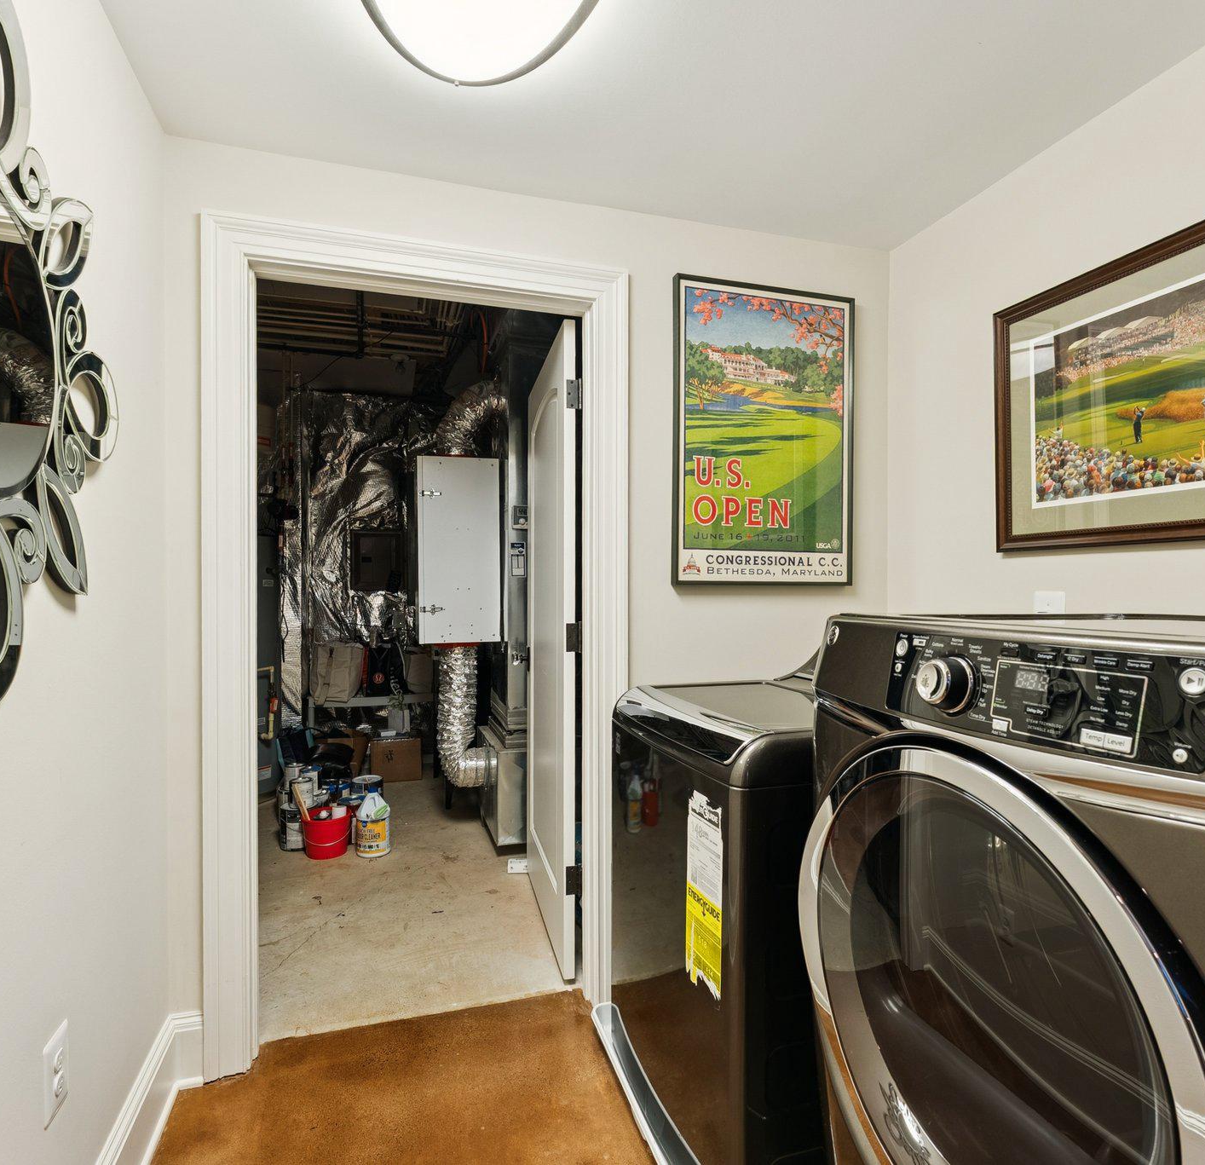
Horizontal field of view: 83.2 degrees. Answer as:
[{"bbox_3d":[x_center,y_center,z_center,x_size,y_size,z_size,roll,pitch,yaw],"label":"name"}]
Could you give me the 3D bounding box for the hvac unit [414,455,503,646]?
[{"bbox_3d":[-0.676,-0.139,3.130,0.352,0.806,0.380,0,0,-17],"label":"hvac unit"}]

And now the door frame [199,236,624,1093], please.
[{"bbox_3d":[-0.478,0.164,1.925,1.123,2.169,0.150,0,0,-17],"label":"door frame"}]

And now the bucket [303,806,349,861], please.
[{"bbox_3d":[-1.276,1.157,3.145,0.217,0.180,0.217,0,0,-17],"label":"bucket"}]

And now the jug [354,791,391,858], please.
[{"bbox_3d":[-1.060,1.099,3.153,0.152,0.297,0.149,0,0,-7],"label":"jug"}]

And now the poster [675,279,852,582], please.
[{"bbox_3d":[0.524,-0.458,2.156,0.622,0.940,0.027,0,0,-17],"label":"poster"}]

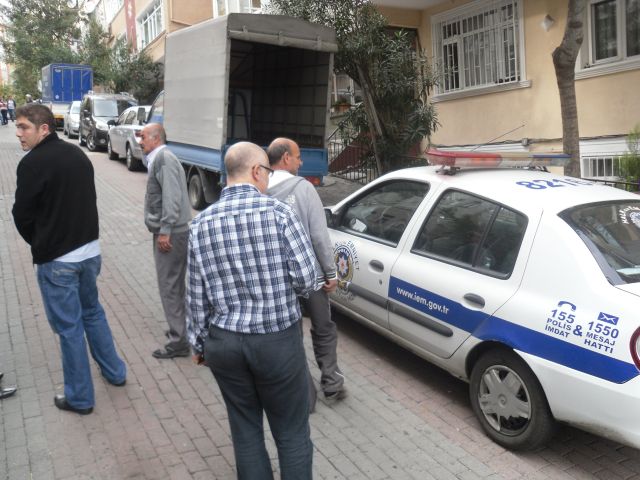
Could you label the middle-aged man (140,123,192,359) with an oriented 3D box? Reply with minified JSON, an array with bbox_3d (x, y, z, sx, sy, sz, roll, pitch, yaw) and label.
[{"bbox_3d":[-1.147,-0.003,4.641,0.380,1.700,0.500,-4,7,-5],"label":"middle-aged man"}]

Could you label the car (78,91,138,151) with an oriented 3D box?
[{"bbox_3d":[-7.445,-4.209,22.658,1.800,1.900,4.300,-3,13,-28],"label":"car"}]

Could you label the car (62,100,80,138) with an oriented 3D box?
[{"bbox_3d":[-10.291,-5.255,27.667,1.740,1.490,4.300,-3,13,-28],"label":"car"}]

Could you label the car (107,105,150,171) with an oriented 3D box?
[{"bbox_3d":[-4.335,-2.680,16.389,1.750,1.460,4.250,-3,13,-28],"label":"car"}]

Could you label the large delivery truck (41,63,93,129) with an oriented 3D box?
[{"bbox_3d":[-14.334,-7.940,35.400,2.200,3.400,6.300,-3,13,-28],"label":"large delivery truck"}]

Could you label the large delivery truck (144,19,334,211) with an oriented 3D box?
[{"bbox_3d":[-1.821,-2.216,11.510,1.800,2.950,4.700,-3,12,-31],"label":"large delivery truck"}]

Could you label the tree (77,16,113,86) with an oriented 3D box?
[{"bbox_3d":[-13.094,-9.697,37.374,2.300,6.500,2.300,-7,8,-30],"label":"tree"}]

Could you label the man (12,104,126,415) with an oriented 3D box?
[{"bbox_3d":[-1.529,0.078,3.790,0.500,1.760,0.560,2,9,40],"label":"man"}]

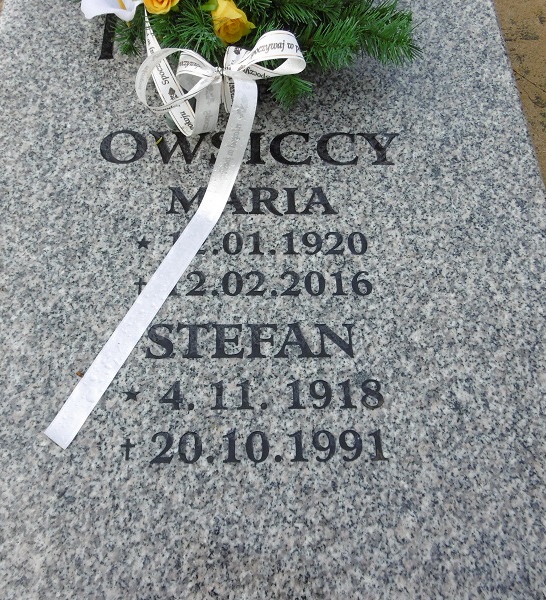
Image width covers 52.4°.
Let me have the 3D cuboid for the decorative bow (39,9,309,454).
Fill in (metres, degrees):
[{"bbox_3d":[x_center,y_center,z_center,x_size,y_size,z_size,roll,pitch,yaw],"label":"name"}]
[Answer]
[{"bbox_3d":[-0.127,-0.107,0.675,0.240,0.140,0.576,12,66,6],"label":"decorative bow"}]

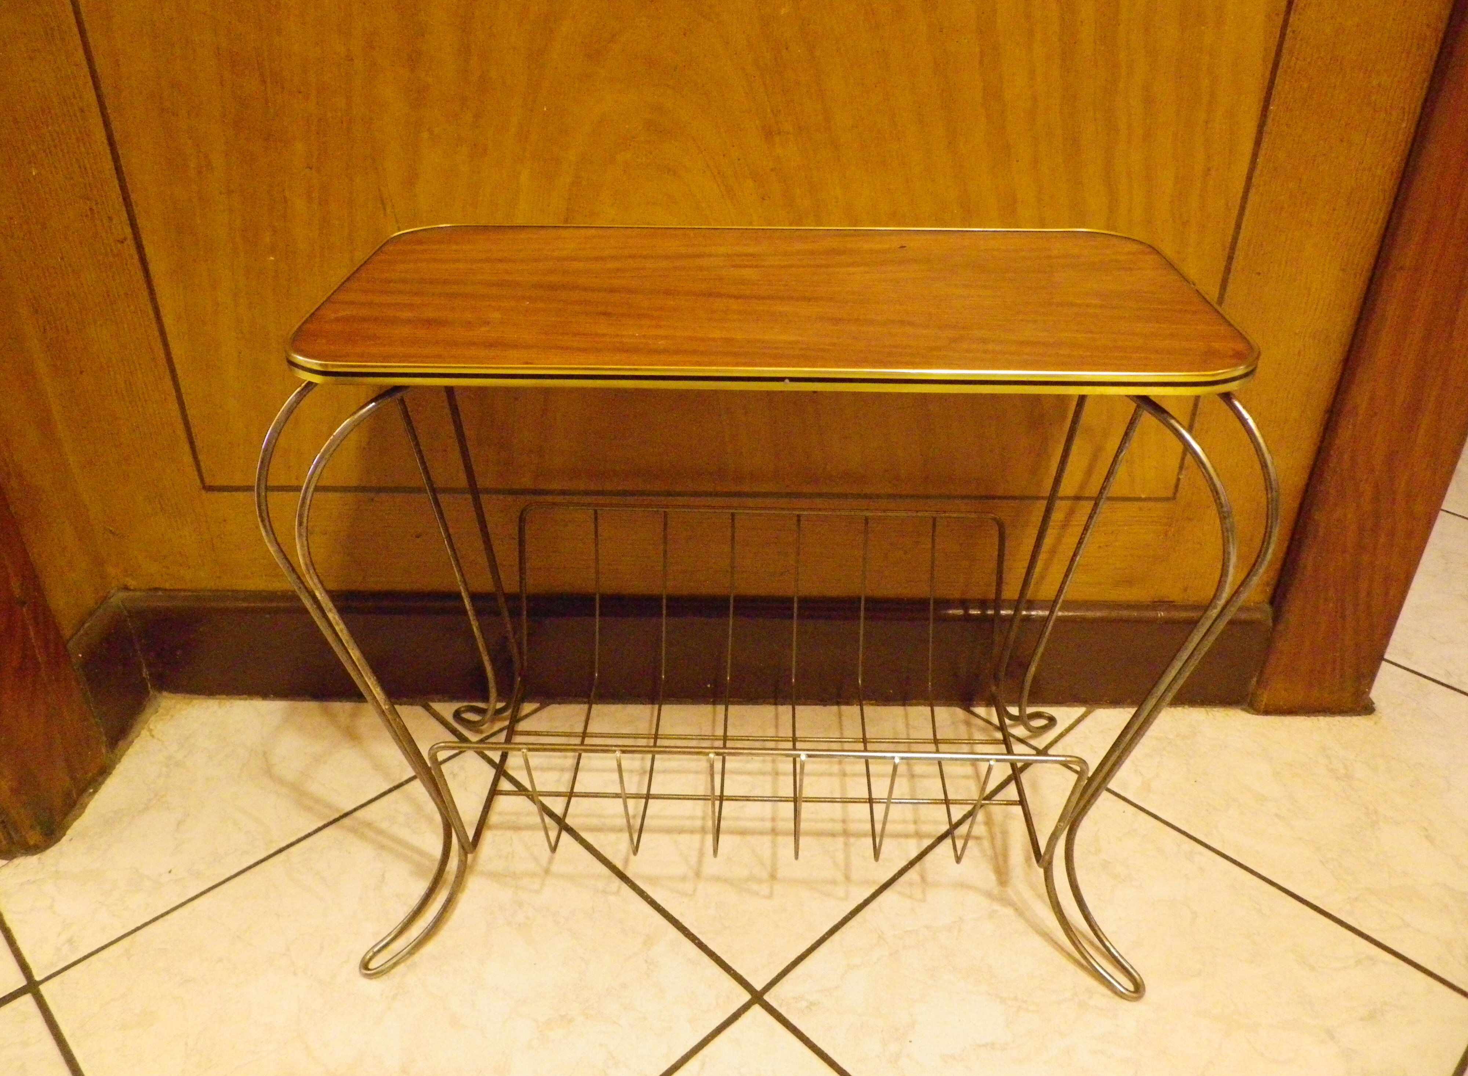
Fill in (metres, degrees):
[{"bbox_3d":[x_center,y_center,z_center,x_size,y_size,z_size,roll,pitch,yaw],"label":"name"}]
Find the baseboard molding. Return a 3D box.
[{"bbox_3d":[-0.038,0.095,1.032,0.992,0.098,0.024,1,32,1],"label":"baseboard molding"}]

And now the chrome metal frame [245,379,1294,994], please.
[{"bbox_3d":[0.019,0.047,0.799,0.533,0.427,0.274,1,32,1],"label":"chrome metal frame"}]

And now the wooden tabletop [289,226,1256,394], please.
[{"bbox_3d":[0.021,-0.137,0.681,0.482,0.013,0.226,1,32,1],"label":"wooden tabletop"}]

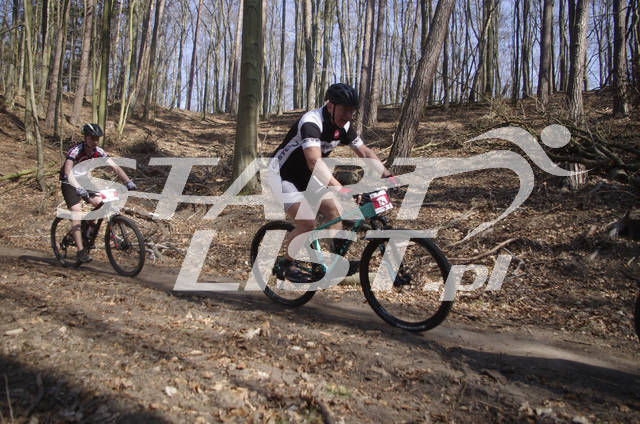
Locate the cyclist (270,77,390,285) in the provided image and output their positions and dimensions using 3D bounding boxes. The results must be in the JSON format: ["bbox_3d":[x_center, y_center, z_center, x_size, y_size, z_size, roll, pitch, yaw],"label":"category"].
[{"bbox_3d":[0.040,-0.220,3.700,0.880,1.500,0.700,2,4,37],"label":"cyclist"}]

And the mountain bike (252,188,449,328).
[{"bbox_3d":[0.112,0.297,3.670,1.860,1.040,0.710,2,6,37],"label":"mountain bike"}]

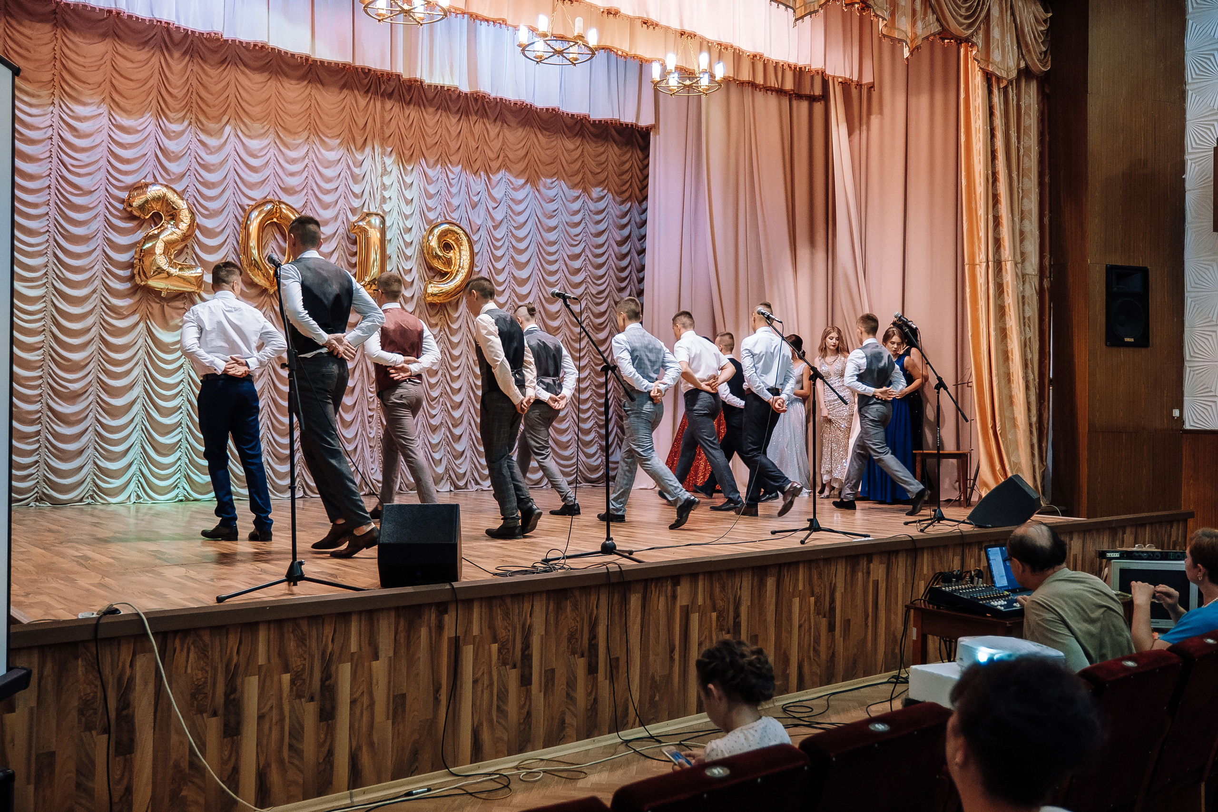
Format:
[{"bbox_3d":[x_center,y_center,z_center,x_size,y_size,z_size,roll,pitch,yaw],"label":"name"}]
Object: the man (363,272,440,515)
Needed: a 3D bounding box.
[{"bbox_3d":[-1.488,-0.036,8.100,0.520,1.770,0.470,1,-1,-42],"label":"man"}]

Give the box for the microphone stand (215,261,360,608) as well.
[{"bbox_3d":[-1.419,0.071,5.000,0.580,1.470,0.600,1,-1,-35],"label":"microphone stand"}]

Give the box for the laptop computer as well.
[{"bbox_3d":[2.314,0.911,6.147,0.360,0.230,0.320,1,-1,-38],"label":"laptop computer"}]

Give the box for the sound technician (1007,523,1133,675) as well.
[{"bbox_3d":[1.974,1.131,4.800,0.520,1.240,0.740,1,-1,-35],"label":"sound technician"}]

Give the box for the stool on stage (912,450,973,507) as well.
[{"bbox_3d":[3.124,0.692,10.457,0.520,0.520,0.400,0,-2,9],"label":"stool on stage"}]

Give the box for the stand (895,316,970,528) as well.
[{"bbox_3d":[2.414,0.103,8.220,0.620,1.580,0.550,0,-1,32],"label":"stand"}]

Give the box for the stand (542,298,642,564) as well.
[{"bbox_3d":[-0.022,0.096,5.840,0.580,1.420,0.770,2,-2,-40],"label":"stand"}]

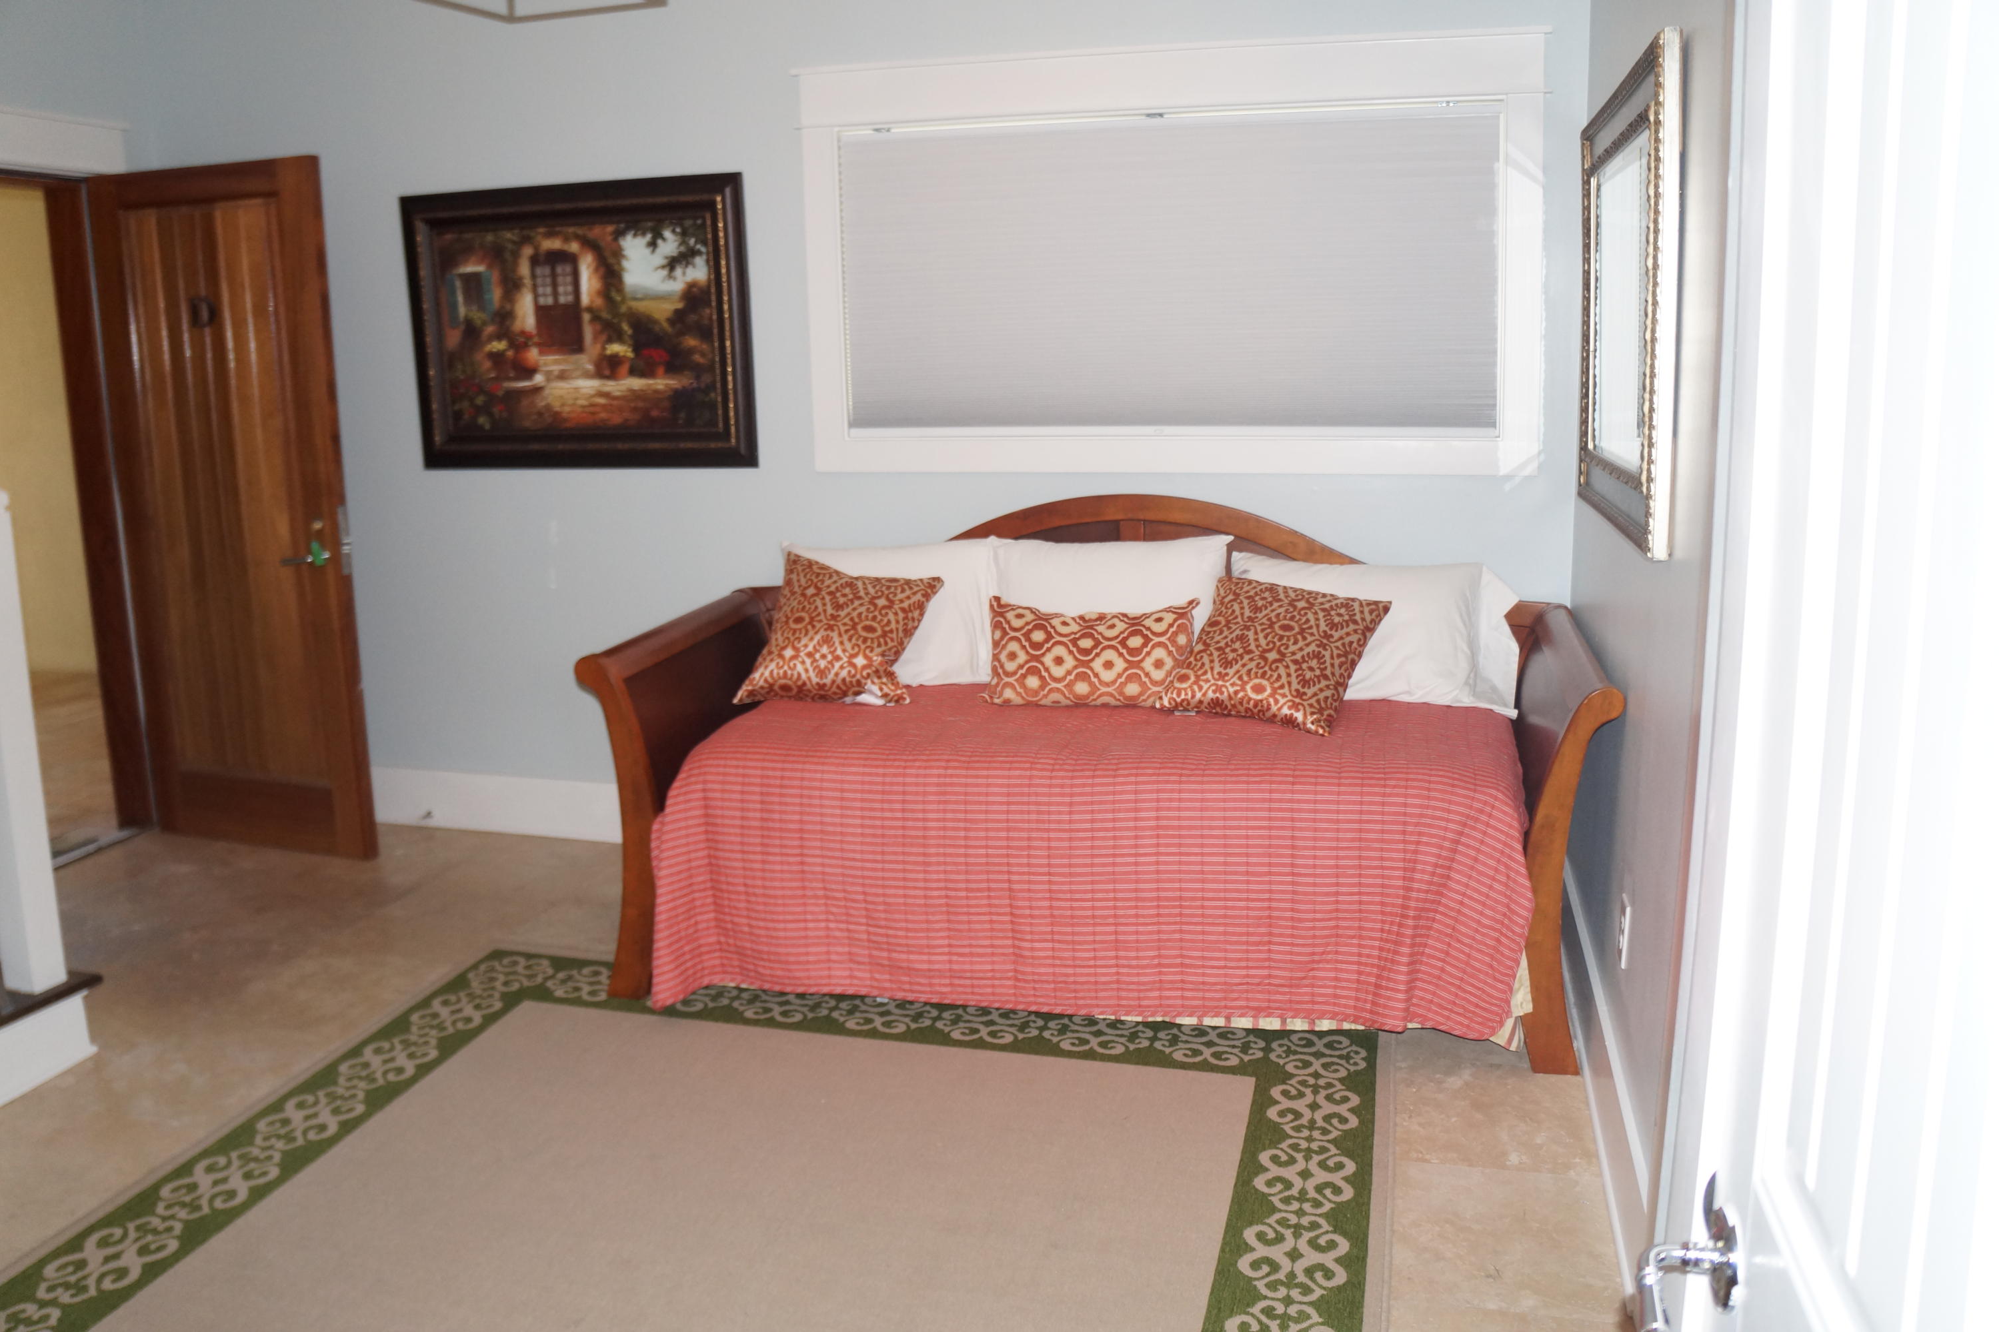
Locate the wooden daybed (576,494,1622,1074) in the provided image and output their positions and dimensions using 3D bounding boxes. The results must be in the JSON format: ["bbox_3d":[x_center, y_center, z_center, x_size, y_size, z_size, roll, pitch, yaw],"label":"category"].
[{"bbox_3d":[0.247,0.172,3.644,2.240,1.101,1.031,2,11,16],"label":"wooden daybed"}]

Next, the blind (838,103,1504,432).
[{"bbox_3d":[0.414,-1.025,3.948,1.744,0.820,0.045,2,11,16],"label":"blind"}]

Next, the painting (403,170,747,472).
[{"bbox_3d":[-1.242,-0.989,4.381,1.125,0.815,0.045,2,11,16],"label":"painting"}]

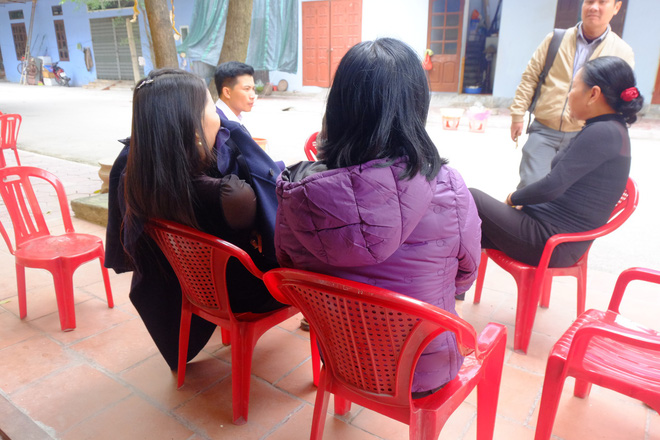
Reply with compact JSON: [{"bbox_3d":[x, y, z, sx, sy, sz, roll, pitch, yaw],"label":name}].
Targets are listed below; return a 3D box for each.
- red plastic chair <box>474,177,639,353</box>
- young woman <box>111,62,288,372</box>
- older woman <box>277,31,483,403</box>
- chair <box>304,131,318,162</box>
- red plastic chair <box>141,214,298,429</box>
[{"bbox_3d":[0.964,0.142,2.086,0.461,0.689,0.530,-1,16,-4],"label":"red plastic chair"},{"bbox_3d":[-0.311,0.047,1.671,0.551,1.092,0.753,13,21,38],"label":"young woman"},{"bbox_3d":[0.218,0.125,1.319,0.530,1.145,0.721,7,18,23],"label":"older woman"},{"bbox_3d":[0.078,-0.315,3.657,0.530,0.678,0.456,-12,20,-36],"label":"chair"},{"bbox_3d":[-0.343,0.280,1.629,0.530,0.668,0.424,12,20,35],"label":"red plastic chair"}]

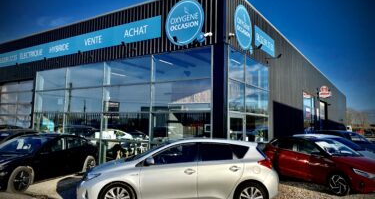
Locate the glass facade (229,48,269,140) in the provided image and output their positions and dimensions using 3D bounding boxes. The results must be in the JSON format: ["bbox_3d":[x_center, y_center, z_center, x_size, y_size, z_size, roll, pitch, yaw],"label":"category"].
[{"bbox_3d":[2.426,0.586,10.791,0.200,4.369,4.095,-2,-5,34],"label":"glass facade"}]

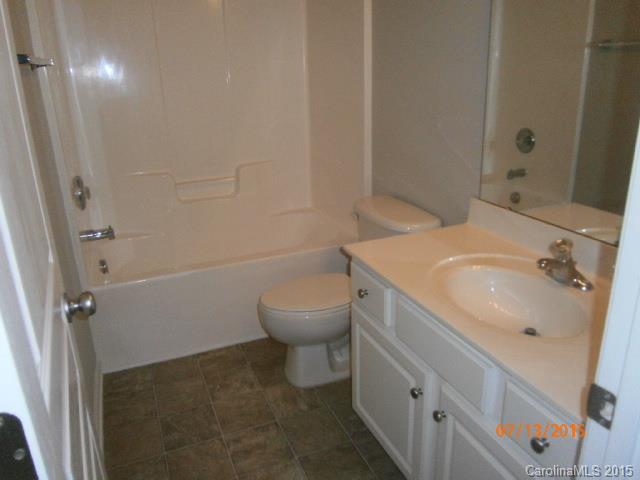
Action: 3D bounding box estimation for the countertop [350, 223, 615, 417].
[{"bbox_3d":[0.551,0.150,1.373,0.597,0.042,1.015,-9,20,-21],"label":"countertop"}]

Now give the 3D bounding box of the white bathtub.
[{"bbox_3d":[-0.547,0.218,2.937,1.534,0.466,0.826,-9,20,-21],"label":"white bathtub"}]

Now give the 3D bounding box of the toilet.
[{"bbox_3d":[0.091,0.251,2.337,0.765,0.755,0.485,-9,20,-21],"label":"toilet"}]

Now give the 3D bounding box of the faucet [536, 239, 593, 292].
[{"bbox_3d":[0.687,0.068,1.360,0.120,0.115,0.156,-9,20,-21],"label":"faucet"}]

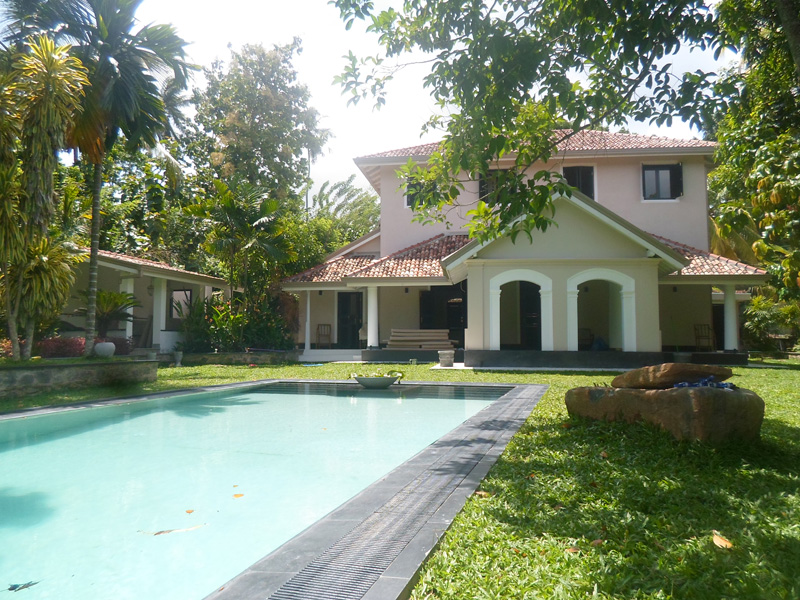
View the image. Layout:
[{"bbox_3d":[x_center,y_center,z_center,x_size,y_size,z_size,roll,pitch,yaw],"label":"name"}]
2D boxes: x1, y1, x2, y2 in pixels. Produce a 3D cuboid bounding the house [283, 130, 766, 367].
[{"bbox_3d":[4.182,-2.540,22.976,16.062,9.810,12.600,0,-4,7],"label":"house"}]

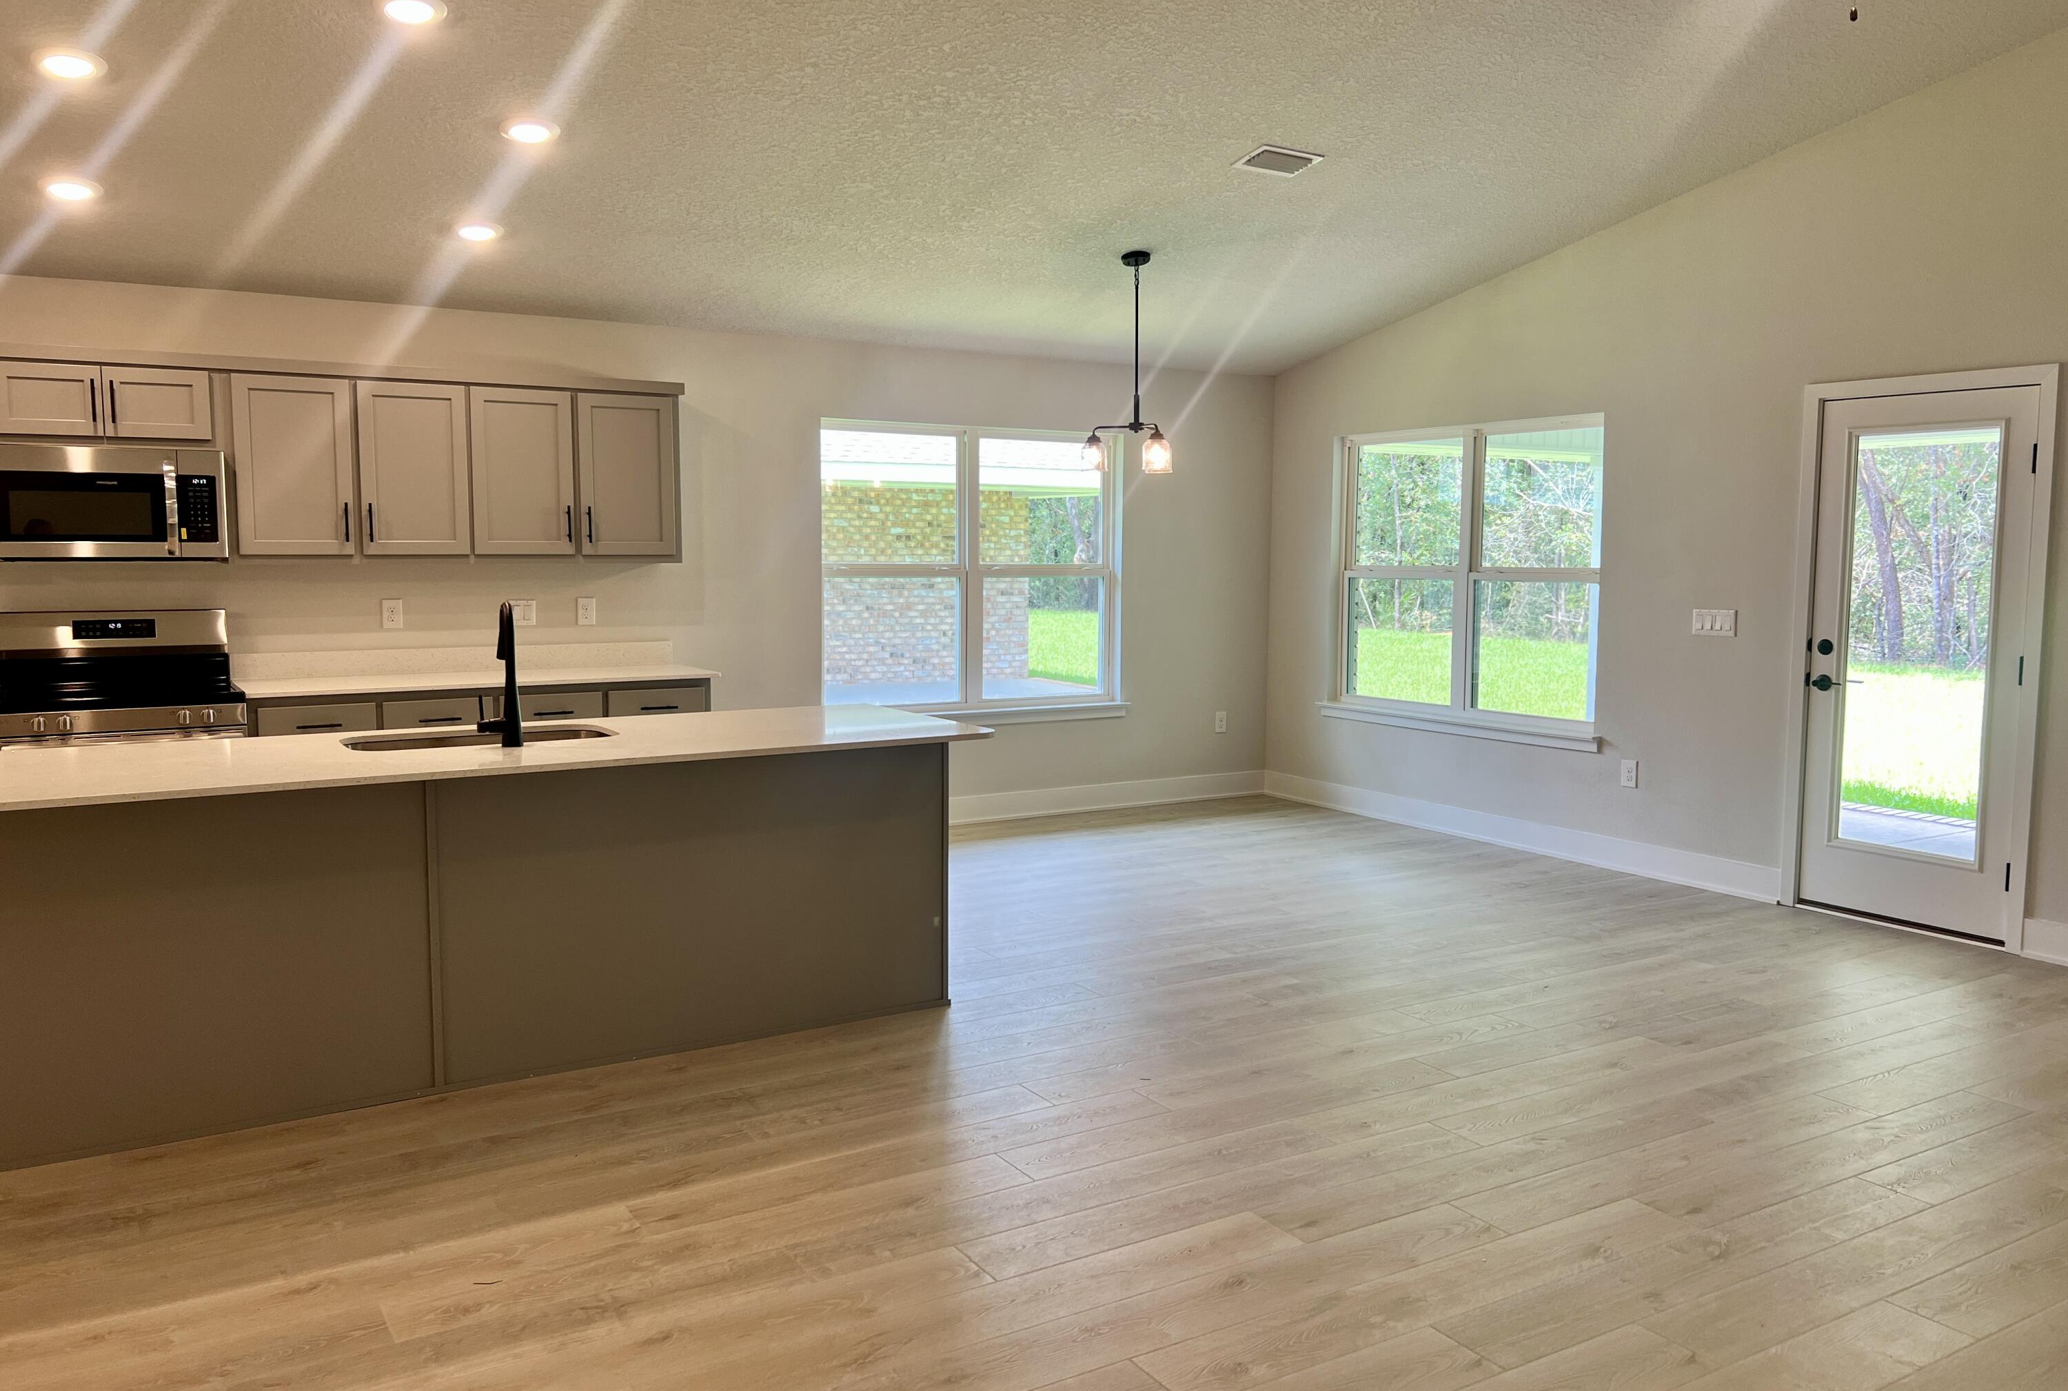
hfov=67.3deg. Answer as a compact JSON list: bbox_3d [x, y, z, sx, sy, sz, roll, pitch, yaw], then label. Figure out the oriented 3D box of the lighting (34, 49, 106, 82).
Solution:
[{"bbox_3d":[-2.736,-1.789,4.409,0.190,0.030,0.190,-3,-5,-32],"label":"lighting"}]

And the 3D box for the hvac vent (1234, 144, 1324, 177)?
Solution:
[{"bbox_3d":[0.935,-2.035,5.936,0.305,0.030,0.195,-3,-5,-32],"label":"hvac vent"}]

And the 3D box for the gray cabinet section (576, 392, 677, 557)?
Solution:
[{"bbox_3d":[-1.869,-0.980,6.979,0.446,0.719,0.322,-3,6,-32],"label":"gray cabinet section"}]

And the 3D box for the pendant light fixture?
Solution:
[{"bbox_3d":[0.408,-1.462,6.865,0.400,0.950,0.430,0,5,0],"label":"pendant light fixture"}]

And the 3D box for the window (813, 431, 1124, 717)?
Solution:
[{"bbox_3d":[-0.298,-0.656,8.160,1.800,1.485,0.110,-3,6,-32],"label":"window"}]

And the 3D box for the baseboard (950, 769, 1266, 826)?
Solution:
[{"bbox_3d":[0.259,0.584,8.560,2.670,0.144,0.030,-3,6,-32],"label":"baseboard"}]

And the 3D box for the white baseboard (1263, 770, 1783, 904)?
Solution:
[{"bbox_3d":[2.242,0.661,7.870,0.030,0.144,3.299,-3,6,-32],"label":"white baseboard"}]

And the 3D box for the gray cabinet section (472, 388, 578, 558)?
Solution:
[{"bbox_3d":[-2.249,-0.959,6.744,0.448,0.719,0.322,-3,6,-32],"label":"gray cabinet section"}]

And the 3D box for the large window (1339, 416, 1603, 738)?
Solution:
[{"bbox_3d":[2.181,-0.625,7.971,0.110,1.485,1.800,-3,6,-32],"label":"large window"}]

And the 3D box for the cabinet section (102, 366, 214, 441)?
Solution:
[{"bbox_3d":[-3.396,-1.111,6.015,0.373,0.283,0.322,-3,6,-32],"label":"cabinet section"}]

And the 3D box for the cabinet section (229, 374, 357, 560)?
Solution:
[{"bbox_3d":[-3.002,-0.916,6.279,0.448,0.719,0.322,-3,6,-32],"label":"cabinet section"}]

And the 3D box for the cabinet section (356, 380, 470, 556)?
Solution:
[{"bbox_3d":[-2.626,-0.938,6.511,0.443,0.719,0.322,-3,6,-32],"label":"cabinet section"}]

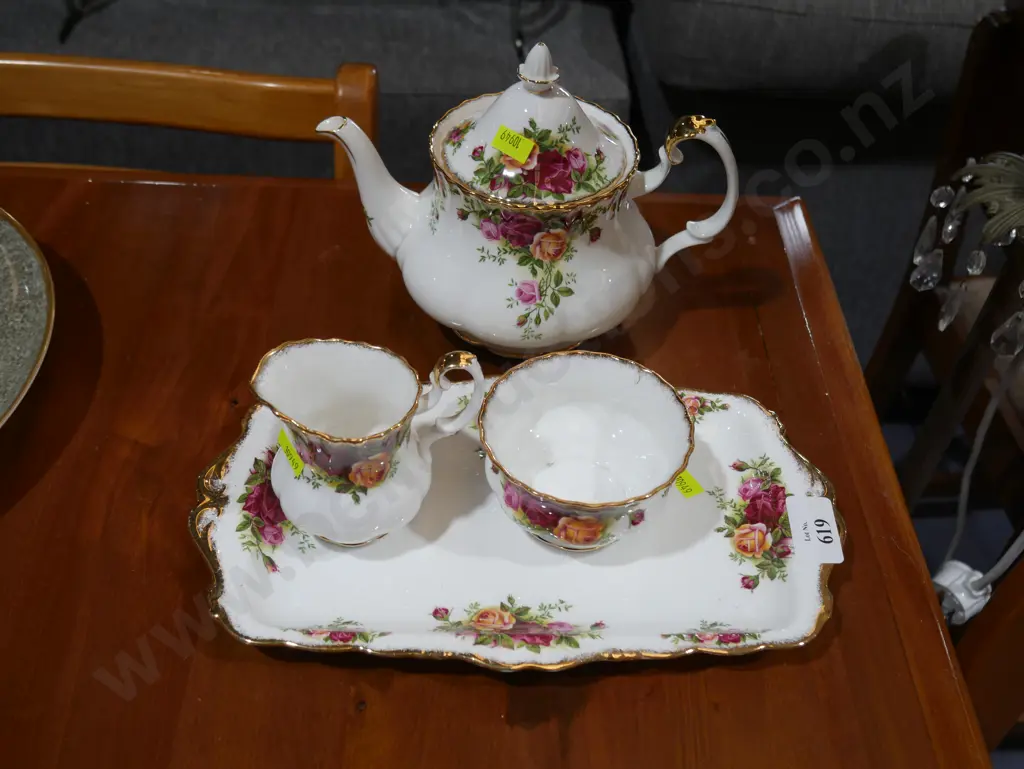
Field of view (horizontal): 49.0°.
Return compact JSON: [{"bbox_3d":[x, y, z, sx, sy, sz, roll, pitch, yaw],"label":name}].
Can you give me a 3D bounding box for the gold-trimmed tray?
[{"bbox_3d":[0.004,0.066,0.565,0.321,0.022,0.184,1,45,-4],"label":"gold-trimmed tray"}]

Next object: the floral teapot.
[{"bbox_3d":[0.011,-0.113,0.637,0.240,0.175,0.156,2,44,-2],"label":"floral teapot"}]

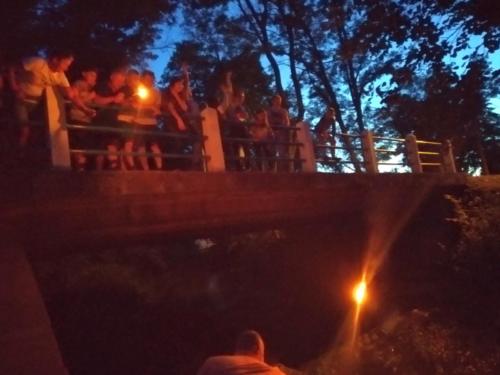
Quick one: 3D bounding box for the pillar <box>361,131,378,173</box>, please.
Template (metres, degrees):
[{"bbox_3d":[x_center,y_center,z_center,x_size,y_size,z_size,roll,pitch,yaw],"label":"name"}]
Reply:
[{"bbox_3d":[2.818,-0.812,8.837,0.200,1.010,0.200,-3,-7,-41],"label":"pillar"}]

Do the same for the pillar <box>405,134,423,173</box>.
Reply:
[{"bbox_3d":[4.505,-0.897,10.289,0.200,1.040,0.200,-3,-7,-41],"label":"pillar"}]

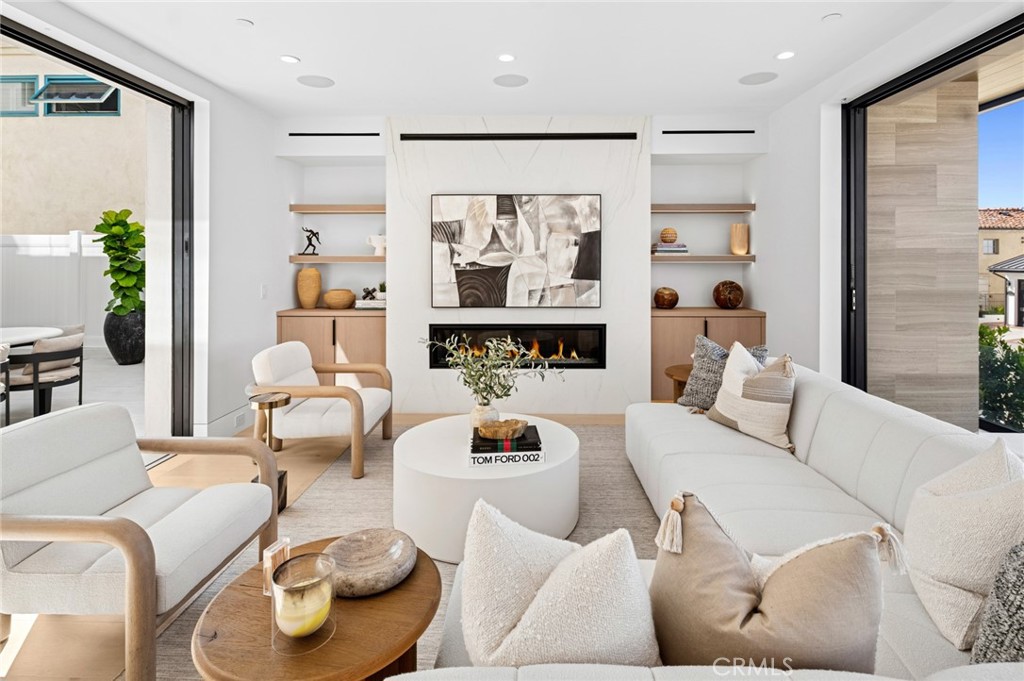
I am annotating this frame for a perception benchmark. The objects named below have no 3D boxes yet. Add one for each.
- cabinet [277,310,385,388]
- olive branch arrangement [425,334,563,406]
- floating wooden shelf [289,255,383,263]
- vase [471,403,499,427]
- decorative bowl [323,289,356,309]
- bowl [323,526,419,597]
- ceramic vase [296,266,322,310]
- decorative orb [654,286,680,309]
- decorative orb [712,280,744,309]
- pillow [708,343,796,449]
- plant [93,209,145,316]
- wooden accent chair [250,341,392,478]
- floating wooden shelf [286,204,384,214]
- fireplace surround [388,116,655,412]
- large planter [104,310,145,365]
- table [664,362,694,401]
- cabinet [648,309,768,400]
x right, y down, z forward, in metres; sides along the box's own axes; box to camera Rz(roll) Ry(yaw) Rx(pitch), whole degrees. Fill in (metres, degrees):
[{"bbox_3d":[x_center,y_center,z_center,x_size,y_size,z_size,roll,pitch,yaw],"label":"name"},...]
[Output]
[{"bbox_3d":[-1.659,0.160,4.750,1.045,0.926,0.500,0,6,2],"label":"cabinet"},{"bbox_3d":[-0.110,0.180,2.900,0.810,0.420,0.560,0,6,1],"label":"olive branch arrangement"},{"bbox_3d":[-1.650,-0.813,4.865,1.020,0.065,0.290,0,7,2],"label":"floating wooden shelf"},{"bbox_3d":[-0.156,0.458,2.800,0.162,0.165,0.162,0,7,2],"label":"vase"},{"bbox_3d":[-1.709,-0.404,4.800,0.322,0.185,0.322,0,6,0],"label":"decorative bowl"},{"bbox_3d":[-0.411,0.635,1.397,0.272,0.058,0.272,0,6,0],"label":"bowl"},{"bbox_3d":[-2.017,-0.514,4.830,0.225,0.400,0.225,0,7,2],"label":"ceramic vase"},{"bbox_3d":[1.538,-0.419,4.800,0.240,0.212,0.240,0,7,3],"label":"decorative orb"},{"bbox_3d":[2.165,-0.454,4.820,0.295,0.288,0.290,0,6,1],"label":"decorative orb"},{"bbox_3d":[1.455,0.305,2.910,0.170,0.490,0.520,12,1,-23],"label":"pillow"},{"bbox_3d":[-5.320,-1.073,6.650,0.720,1.450,0.700,-3,6,-30],"label":"plant"},{"bbox_3d":[-1.335,0.435,3.470,0.770,0.780,0.790,0,6,3],"label":"wooden accent chair"},{"bbox_3d":[-1.655,-1.324,4.900,1.010,0.075,0.300,0,6,1],"label":"floating wooden shelf"},{"bbox_3d":[0.066,-0.699,4.585,2.420,2.720,0.350,0,4,1],"label":"fireplace surround"},{"bbox_3d":[-5.270,-0.037,6.670,0.570,0.700,0.570,0,7,2],"label":"large planter"},{"bbox_3d":[1.562,0.512,3.950,0.590,0.480,0.590,0,7,2],"label":"table"},{"bbox_3d":[1.839,0.160,4.750,1.090,0.926,0.500,0,6,2],"label":"cabinet"}]

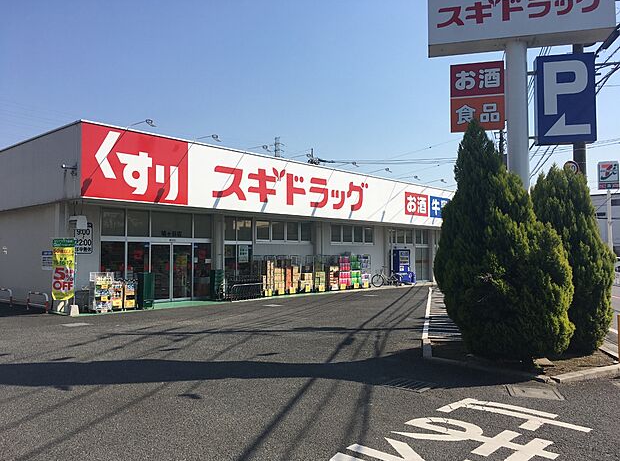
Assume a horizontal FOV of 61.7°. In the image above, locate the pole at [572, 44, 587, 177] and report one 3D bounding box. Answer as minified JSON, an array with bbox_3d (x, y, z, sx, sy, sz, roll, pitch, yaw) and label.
[{"bbox_3d":[6.390,-2.900,12.300,0.330,10.000,0.330,0,-3,0],"label":"pole"}]

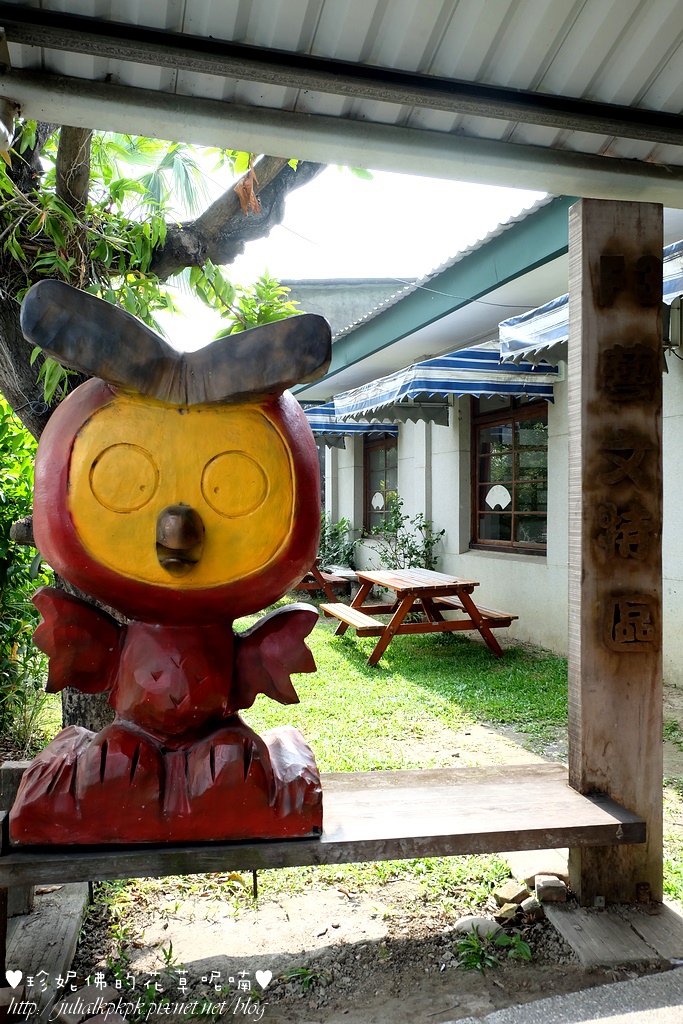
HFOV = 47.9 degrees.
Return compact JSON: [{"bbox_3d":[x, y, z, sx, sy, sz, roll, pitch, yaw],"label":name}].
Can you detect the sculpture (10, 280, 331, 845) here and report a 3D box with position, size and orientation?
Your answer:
[{"bbox_3d":[-0.575,0.150,2.730,1.030,1.800,0.580,0,0,-7],"label":"sculpture"}]

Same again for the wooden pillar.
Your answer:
[{"bbox_3d":[1.044,0.155,2.935,0.320,2.630,0.110,0,0,-8],"label":"wooden pillar"}]

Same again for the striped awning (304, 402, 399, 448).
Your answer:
[{"bbox_3d":[-0.290,-1.485,12.360,1.600,0.770,2.400,0,0,-19],"label":"striped awning"}]

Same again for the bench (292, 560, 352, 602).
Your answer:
[{"bbox_3d":[-0.870,1.100,12.500,1.630,0.740,1.780,0,0,-13],"label":"bench"}]

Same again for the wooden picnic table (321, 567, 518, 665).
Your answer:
[{"bbox_3d":[0.768,1.100,8.200,1.630,0.740,1.780,0,0,-12],"label":"wooden picnic table"}]

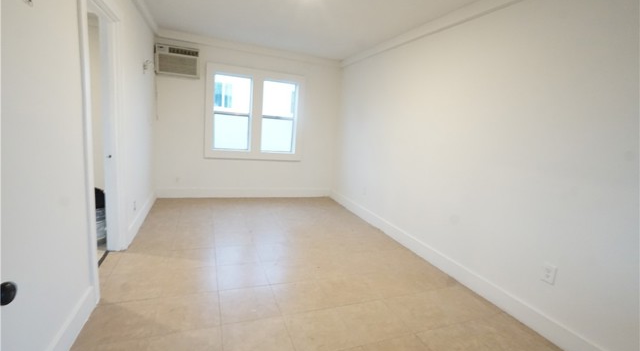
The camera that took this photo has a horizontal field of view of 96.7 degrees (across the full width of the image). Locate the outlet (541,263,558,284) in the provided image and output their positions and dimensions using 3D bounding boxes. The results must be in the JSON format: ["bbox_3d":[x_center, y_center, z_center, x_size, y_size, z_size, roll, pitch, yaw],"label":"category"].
[{"bbox_3d":[1.598,0.685,1.990,0.012,0.122,0.077,1,11,-22],"label":"outlet"}]

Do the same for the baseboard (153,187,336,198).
[{"bbox_3d":[-1.129,0.310,4.873,2.901,0.163,0.022,1,11,-22],"label":"baseboard"}]

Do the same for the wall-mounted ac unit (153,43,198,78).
[{"bbox_3d":[-2.003,-1.598,4.014,0.530,0.375,0.200,1,11,-22],"label":"wall-mounted ac unit"}]

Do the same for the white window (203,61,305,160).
[{"bbox_3d":[-1.031,-0.974,4.635,1.528,1.427,0.100,1,11,-22],"label":"white window"}]

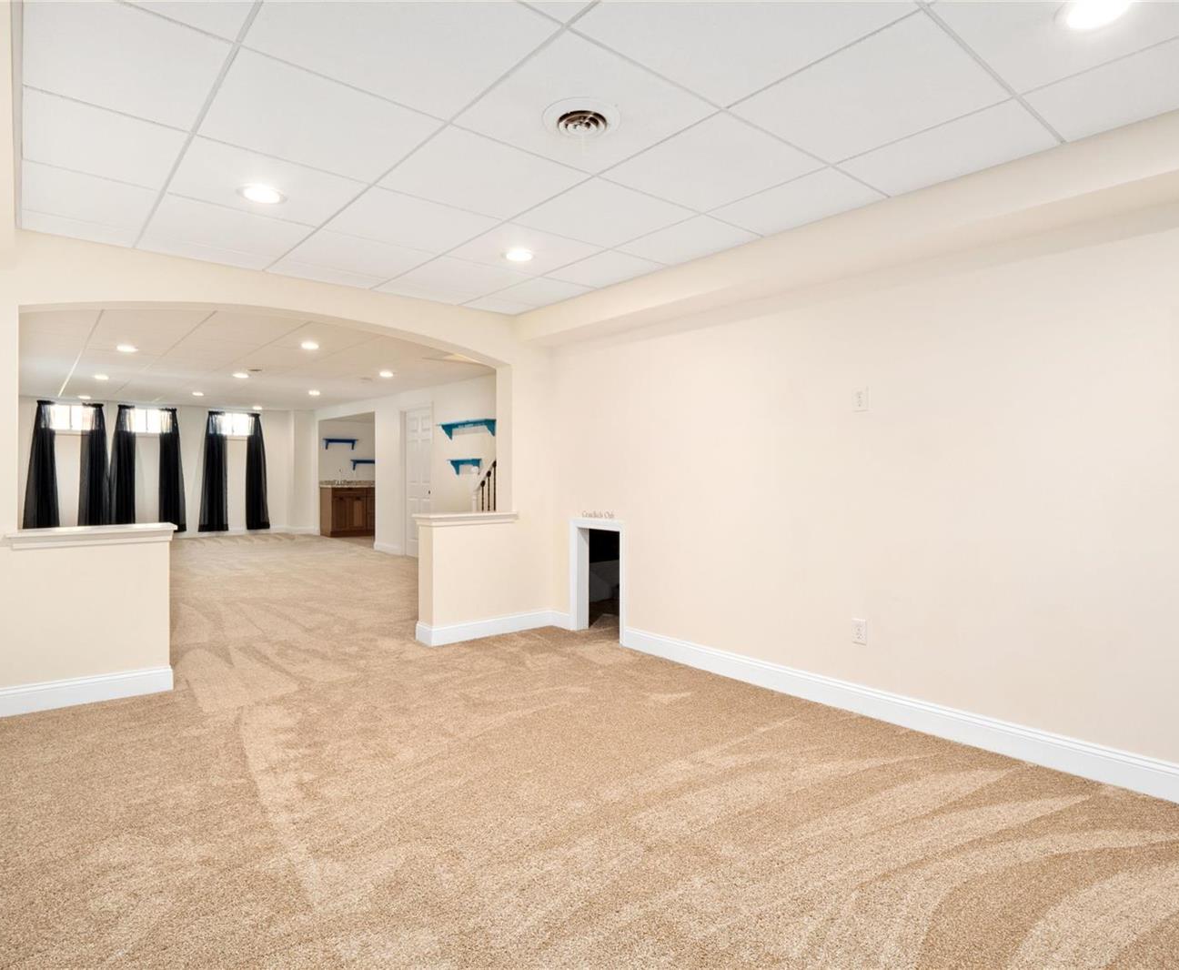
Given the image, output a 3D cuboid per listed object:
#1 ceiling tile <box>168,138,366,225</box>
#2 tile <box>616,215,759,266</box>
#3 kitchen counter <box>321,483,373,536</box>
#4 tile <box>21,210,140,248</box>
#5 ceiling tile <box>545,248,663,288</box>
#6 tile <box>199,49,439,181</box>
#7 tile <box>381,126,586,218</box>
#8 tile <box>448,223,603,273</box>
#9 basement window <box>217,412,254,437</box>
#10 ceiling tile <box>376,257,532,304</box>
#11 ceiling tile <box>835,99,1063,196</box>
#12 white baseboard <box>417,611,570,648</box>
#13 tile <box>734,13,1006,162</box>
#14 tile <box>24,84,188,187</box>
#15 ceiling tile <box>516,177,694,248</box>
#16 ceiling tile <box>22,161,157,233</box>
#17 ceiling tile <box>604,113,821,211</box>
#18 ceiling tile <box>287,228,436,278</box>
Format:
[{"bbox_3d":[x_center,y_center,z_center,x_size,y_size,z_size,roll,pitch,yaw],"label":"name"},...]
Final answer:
[{"bbox_3d":[-1.282,-1.192,2.585,0.606,0.020,0.604,-2,3,-40],"label":"ceiling tile"},{"bbox_3d":[0.461,-1.224,3.256,0.447,0.020,0.604,-2,3,-40],"label":"tile"},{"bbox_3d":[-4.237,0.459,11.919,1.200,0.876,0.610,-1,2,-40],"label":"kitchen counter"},{"bbox_3d":[-2.381,-1.205,3.037,0.426,0.020,0.300,-1,2,-40],"label":"tile"},{"bbox_3d":[0.064,-1.241,3.724,0.447,0.020,0.604,-2,3,-40],"label":"ceiling tile"},{"bbox_3d":[-0.879,-1.173,2.108,0.600,0.020,0.600,-1,2,-40],"label":"tile"},{"bbox_3d":[-0.412,-1.184,2.501,0.600,0.020,0.600,-1,2,-40],"label":"tile"},{"bbox_3d":[-0.344,-1.226,3.379,0.606,0.020,0.604,-2,3,-40],"label":"tile"},{"bbox_3d":[-6.398,-1.083,11.643,0.680,0.440,0.100,-1,2,-40],"label":"basement window"},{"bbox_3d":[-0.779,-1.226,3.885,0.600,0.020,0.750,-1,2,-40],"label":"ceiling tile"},{"bbox_3d":[1.256,-1.190,2.319,0.447,0.020,0.604,-2,3,-40],"label":"ceiling tile"},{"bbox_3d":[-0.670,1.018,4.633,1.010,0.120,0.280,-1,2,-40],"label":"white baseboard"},{"bbox_3d":[0.840,-1.165,1.960,0.600,0.020,0.600,-1,2,-40],"label":"tile"},{"bbox_3d":[-1.685,-1.177,2.244,0.434,0.020,0.604,-2,3,-40],"label":"tile"},{"bbox_3d":[0.055,-1.194,2.893,0.600,0.020,0.600,-1,2,-40],"label":"ceiling tile"},{"bbox_3d":[-2.082,-1.194,2.712,0.434,0.020,0.604,-2,3,-40],"label":"ceiling tile"},{"bbox_3d":[0.450,-1.192,2.442,0.606,0.020,0.604,-2,3,-40],"label":"ceiling tile"},{"bbox_3d":[-1.197,-1.214,3.434,0.600,0.020,0.600,-1,2,-40],"label":"ceiling tile"}]

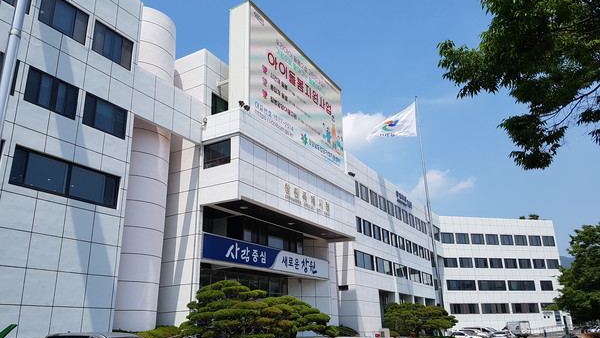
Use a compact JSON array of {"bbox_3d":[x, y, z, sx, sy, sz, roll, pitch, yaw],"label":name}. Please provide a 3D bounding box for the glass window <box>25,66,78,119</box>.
[{"bbox_3d":[-11.448,-3.434,20.851,0.200,1.673,2.412,-13,-23,29],"label":"glass window"}]

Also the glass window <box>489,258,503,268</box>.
[{"bbox_3d":[35.119,16.919,80.630,2.482,1.688,0.200,4,-21,-15],"label":"glass window"}]

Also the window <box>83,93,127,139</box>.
[{"bbox_3d":[-9.479,-2.518,21.983,0.150,1.645,2.375,-13,-23,28],"label":"window"}]

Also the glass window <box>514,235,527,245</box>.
[{"bbox_3d":[33.674,10.929,68.652,2.250,1.514,0.150,4,-20,-16],"label":"glass window"}]

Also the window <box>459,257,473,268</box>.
[{"bbox_3d":[29.155,16.533,79.061,2.529,1.716,0.200,4,-21,-15],"label":"window"}]

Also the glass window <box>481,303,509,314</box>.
[{"bbox_3d":[33.080,23.616,76.095,5.468,1.638,0.200,4,-21,-15],"label":"glass window"}]

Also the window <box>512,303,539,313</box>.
[{"bbox_3d":[38.100,23.584,76.113,5.351,1.606,0.150,3,-20,-14],"label":"window"}]

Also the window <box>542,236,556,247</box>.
[{"bbox_3d":[38.666,11.270,70.053,2.202,1.523,0.150,4,-20,-16],"label":"window"}]

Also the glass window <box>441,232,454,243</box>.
[{"bbox_3d":[21.392,10.048,65.222,2.012,1.515,0.150,4,-20,-16],"label":"glass window"}]

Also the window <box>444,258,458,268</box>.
[{"bbox_3d":[26.235,16.363,78.285,2.456,1.527,0.200,4,-21,-15],"label":"window"}]

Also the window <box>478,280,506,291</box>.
[{"bbox_3d":[27.638,16.781,64.703,4.666,1.397,0.150,4,-20,-16],"label":"window"}]

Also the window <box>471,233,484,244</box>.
[{"bbox_3d":[32.093,12.728,81.317,2.559,1.751,0.200,4,-21,-15],"label":"window"}]

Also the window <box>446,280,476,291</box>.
[{"bbox_3d":[22.742,16.401,63.345,4.580,1.374,0.150,4,-20,-16],"label":"window"}]

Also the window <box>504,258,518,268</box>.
[{"bbox_3d":[36.675,16.495,78.337,2.512,1.624,0.150,3,-20,-14],"label":"window"}]

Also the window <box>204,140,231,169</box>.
[{"bbox_3d":[-4.854,-0.846,26.739,2.047,1.500,0.150,-13,-23,28],"label":"window"}]

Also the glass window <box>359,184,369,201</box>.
[{"bbox_3d":[6.203,2.382,43.295,0.150,1.436,1.895,-12,-22,28],"label":"glass window"}]

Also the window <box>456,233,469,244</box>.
[{"bbox_3d":[29.051,12.523,80.520,2.537,1.807,0.200,4,-21,-15],"label":"window"}]

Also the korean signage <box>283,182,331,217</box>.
[{"bbox_3d":[0.728,2.326,32.954,0.120,1.125,6.557,-13,-23,28],"label":"korean signage"}]

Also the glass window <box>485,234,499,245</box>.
[{"bbox_3d":[34.436,12.678,80.609,2.551,1.856,0.200,4,-21,-15],"label":"glass window"}]

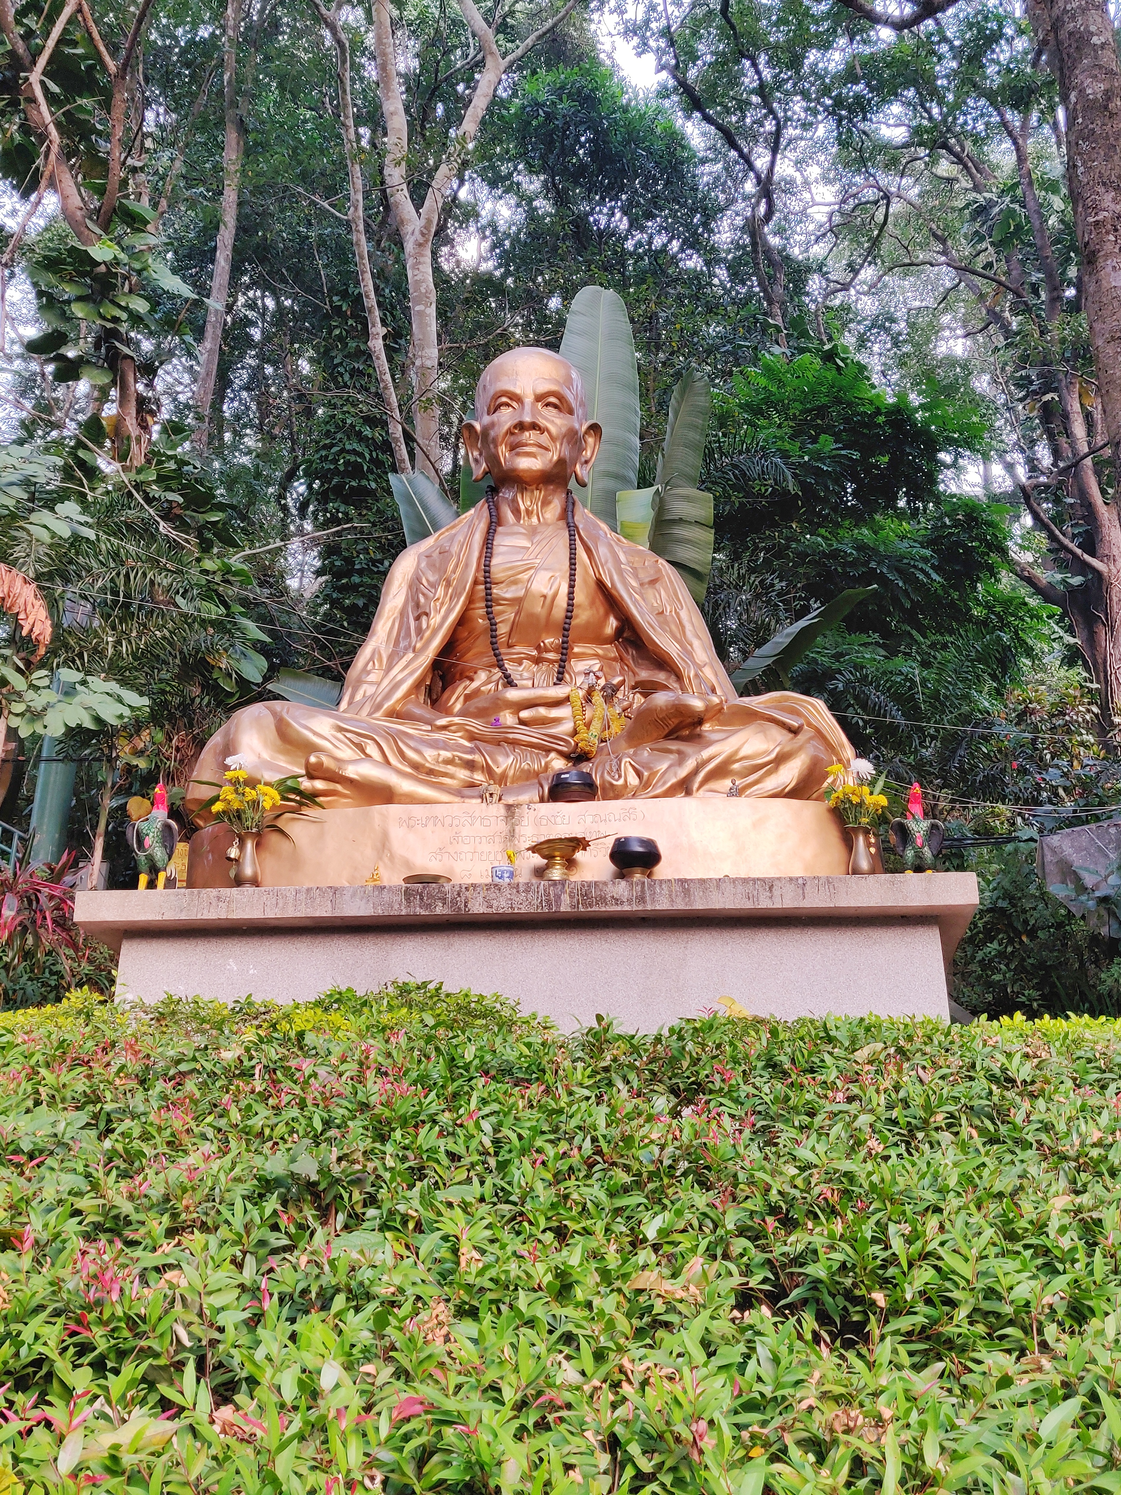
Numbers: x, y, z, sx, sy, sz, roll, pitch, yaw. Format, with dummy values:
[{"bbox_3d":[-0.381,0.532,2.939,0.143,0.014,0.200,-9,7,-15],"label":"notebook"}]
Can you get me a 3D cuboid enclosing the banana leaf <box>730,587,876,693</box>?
[{"bbox_3d":[1.578,-0.686,7.168,1.321,0.420,0.400,-34,-19,-11],"label":"banana leaf"}]

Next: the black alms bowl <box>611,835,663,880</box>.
[{"bbox_3d":[0.303,0.455,4.338,0.205,0.199,0.205,-2,-19,6],"label":"black alms bowl"}]

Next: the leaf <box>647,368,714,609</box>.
[{"bbox_3d":[0.895,-1.889,7.917,0.500,2.333,0.350,6,-23,8],"label":"leaf"}]

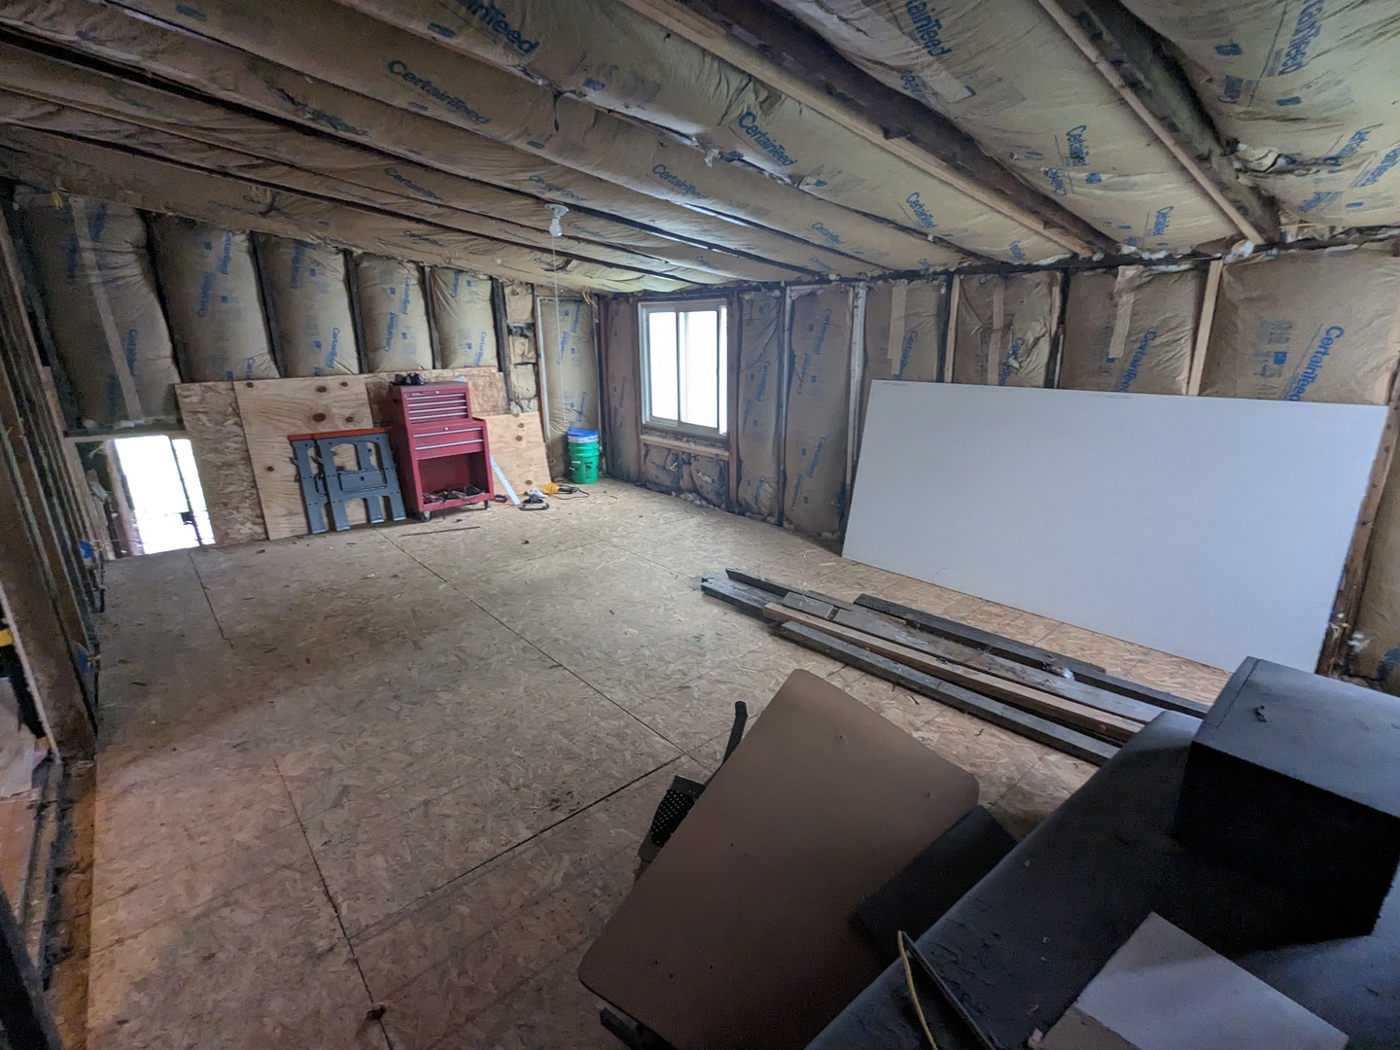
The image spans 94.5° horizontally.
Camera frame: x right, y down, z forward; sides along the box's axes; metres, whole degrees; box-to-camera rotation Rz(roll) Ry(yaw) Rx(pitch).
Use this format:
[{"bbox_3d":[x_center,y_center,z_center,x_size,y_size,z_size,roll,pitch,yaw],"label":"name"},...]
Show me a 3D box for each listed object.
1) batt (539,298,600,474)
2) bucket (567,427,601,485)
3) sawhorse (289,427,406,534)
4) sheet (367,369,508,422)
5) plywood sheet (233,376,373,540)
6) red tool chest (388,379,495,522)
[{"bbox_3d":[-1.387,-1.446,6.892,0.600,1.820,0.130,-15,22,-39],"label":"batt"},{"bbox_3d":[-1.236,-0.735,6.902,0.310,0.550,0.310,-1,17,0],"label":"bucket"},{"bbox_3d":[-2.938,-0.388,5.436,0.770,0.800,0.120,-15,16,-39],"label":"sawhorse"},{"bbox_3d":[-2.372,-0.789,6.022,1.300,1.200,0.020,-15,18,-39],"label":"sheet"},{"bbox_3d":[-3.140,-0.575,5.322,0.920,1.220,0.020,-15,16,-39],"label":"plywood sheet"},{"bbox_3d":[-2.276,-0.671,5.748,0.670,1.130,0.380,-14,22,-38],"label":"red tool chest"}]

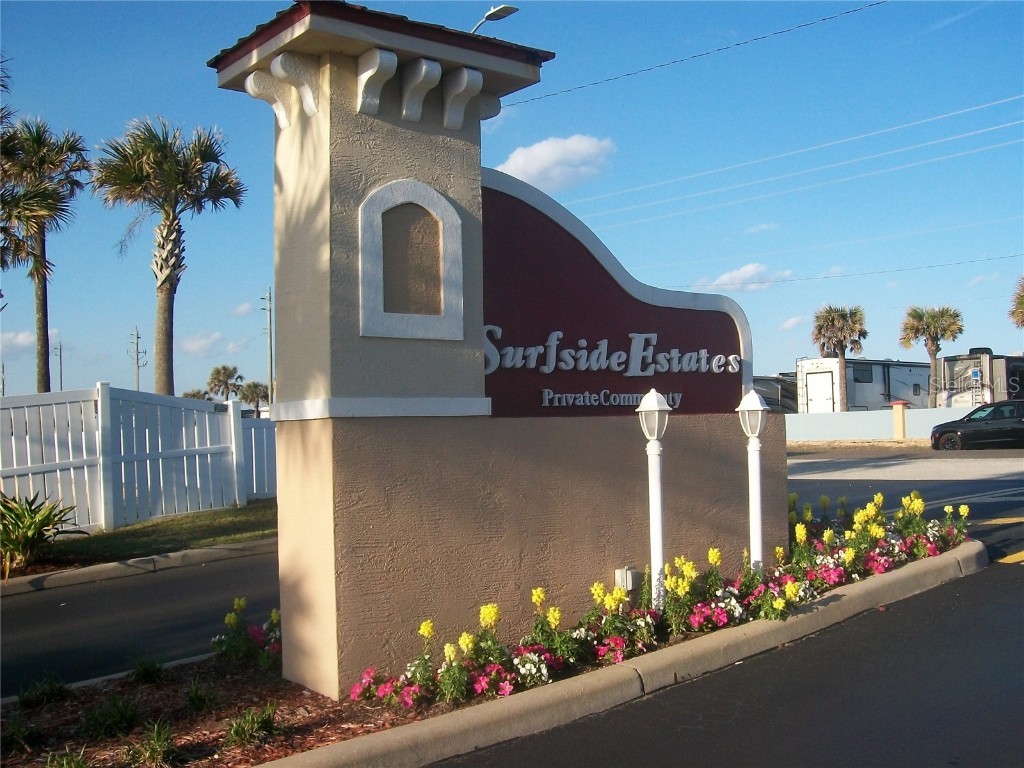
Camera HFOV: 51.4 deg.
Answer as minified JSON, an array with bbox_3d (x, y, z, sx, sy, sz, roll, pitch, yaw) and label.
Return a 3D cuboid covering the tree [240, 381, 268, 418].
[{"bbox_3d":[-19.863,1.915,81.941,2.350,4.372,2.350,-1,-2,0],"label":"tree"}]

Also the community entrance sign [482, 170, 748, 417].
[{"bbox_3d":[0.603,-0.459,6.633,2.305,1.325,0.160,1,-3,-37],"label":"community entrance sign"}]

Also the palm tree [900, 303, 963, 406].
[{"bbox_3d":[18.374,-0.589,46.422,2.800,5.768,2.800,-1,-2,0],"label":"palm tree"}]

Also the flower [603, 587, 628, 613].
[{"bbox_3d":[0.582,1.208,5.970,0.135,0.135,0.110,-1,-2,5],"label":"flower"}]

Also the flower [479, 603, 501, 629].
[{"bbox_3d":[-0.113,1.185,5.430,0.103,0.135,0.100,-1,-2,-1],"label":"flower"}]

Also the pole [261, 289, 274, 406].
[{"bbox_3d":[-19.785,-1.720,85.998,1.100,12.344,0.400,1,-3,-37],"label":"pole"}]

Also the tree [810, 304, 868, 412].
[{"bbox_3d":[14.203,-0.536,45.922,2.500,5.798,2.500,-1,-2,0],"label":"tree"}]

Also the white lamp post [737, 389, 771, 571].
[{"bbox_3d":[1.562,0.698,6.832,0.220,1.320,0.220,-1,-2,0],"label":"white lamp post"}]

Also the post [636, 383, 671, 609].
[{"bbox_3d":[0.848,0.698,6.262,0.220,1.340,0.220,-1,-2,0],"label":"post"}]

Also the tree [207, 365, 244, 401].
[{"bbox_3d":[-22.820,1.473,84.894,2.913,5.983,2.768,0,-2,-15],"label":"tree"}]

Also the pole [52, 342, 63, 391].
[{"bbox_3d":[-57.583,0.706,135.222,1.100,12.189,0.400,1,-3,-37],"label":"pole"}]

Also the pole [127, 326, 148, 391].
[{"bbox_3d":[-39.385,-0.192,112.276,2.200,11.777,0.500,1,-3,-37],"label":"pole"}]

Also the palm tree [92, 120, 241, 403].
[{"bbox_3d":[-6.223,-1.419,19.407,2.800,6.926,2.800,-1,-2,0],"label":"palm tree"}]

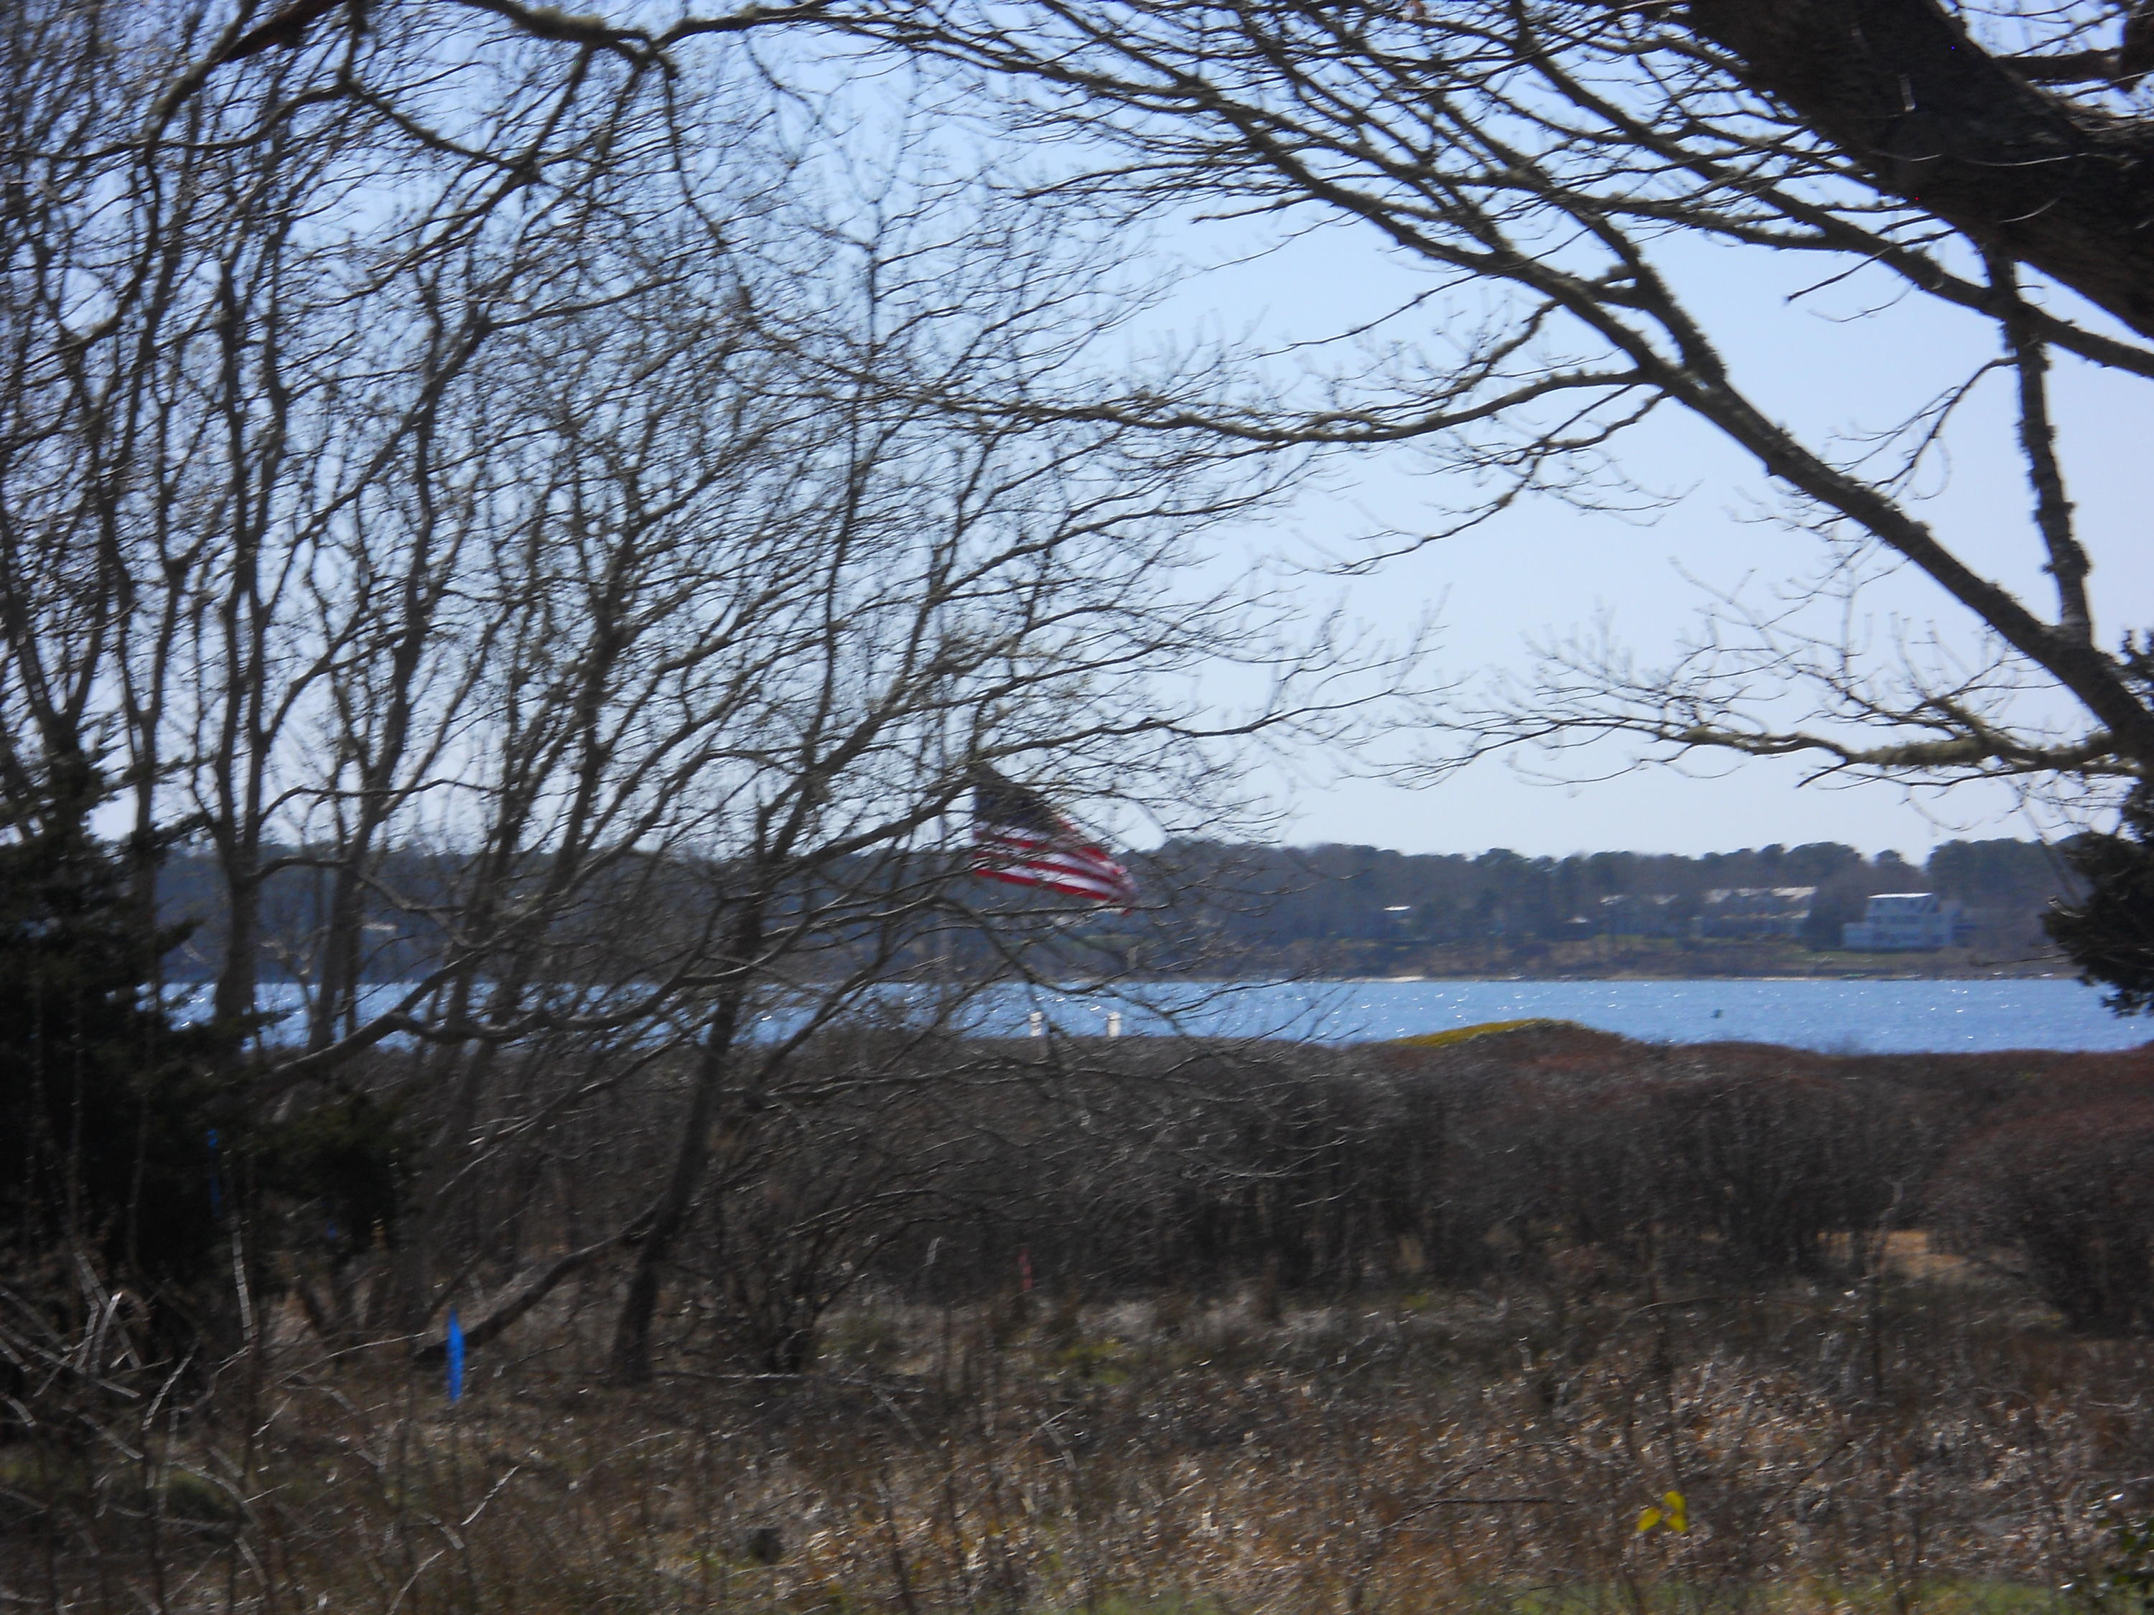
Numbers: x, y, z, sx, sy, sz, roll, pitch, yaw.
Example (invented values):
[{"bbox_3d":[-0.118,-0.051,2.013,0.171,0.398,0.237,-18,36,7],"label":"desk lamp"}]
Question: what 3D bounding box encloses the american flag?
[{"bbox_3d":[-0.240,0.364,88.000,1.730,1.470,0.350,0,-1,0],"label":"american flag"}]

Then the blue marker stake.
[{"bbox_3d":[-2.013,1.776,27.000,0.058,0.320,0.035,0,-1,0],"label":"blue marker stake"}]

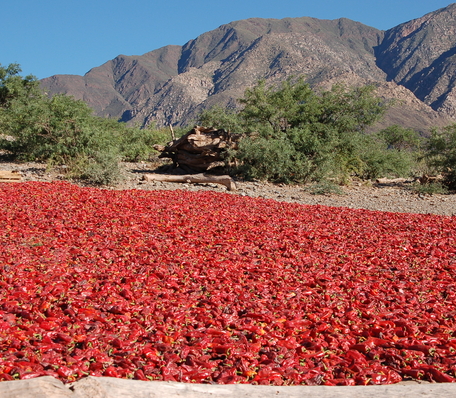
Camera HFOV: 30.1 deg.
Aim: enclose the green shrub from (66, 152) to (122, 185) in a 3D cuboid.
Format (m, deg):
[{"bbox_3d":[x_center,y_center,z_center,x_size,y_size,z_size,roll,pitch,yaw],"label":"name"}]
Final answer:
[{"bbox_3d":[-2.407,-0.541,15.300,0.920,0.600,0.800,0,5,0],"label":"green shrub"}]

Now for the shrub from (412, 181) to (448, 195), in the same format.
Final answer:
[{"bbox_3d":[3.508,-0.199,14.700,0.560,0.220,0.480,0,5,0],"label":"shrub"}]

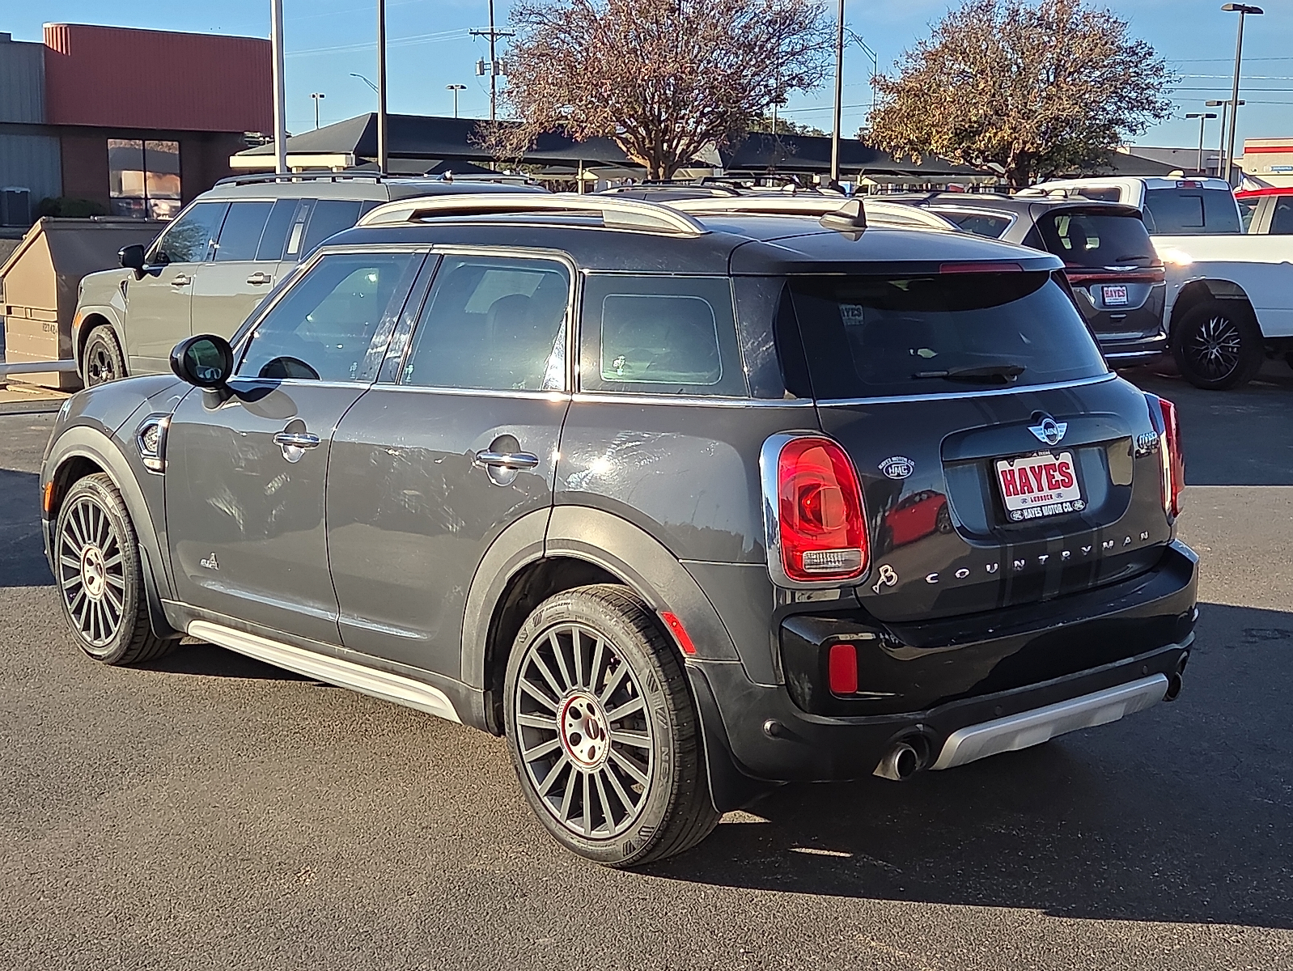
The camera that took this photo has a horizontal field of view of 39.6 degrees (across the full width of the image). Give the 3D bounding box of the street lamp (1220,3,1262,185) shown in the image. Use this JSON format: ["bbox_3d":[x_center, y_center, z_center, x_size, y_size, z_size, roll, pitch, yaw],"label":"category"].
[{"bbox_3d":[14.946,-8.432,45.855,1.100,7.300,0.350,-4,9,-28],"label":"street lamp"}]

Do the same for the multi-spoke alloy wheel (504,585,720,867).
[{"bbox_3d":[-0.070,0.576,4.366,0.230,0.675,0.675,-7,11,-41],"label":"multi-spoke alloy wheel"}]

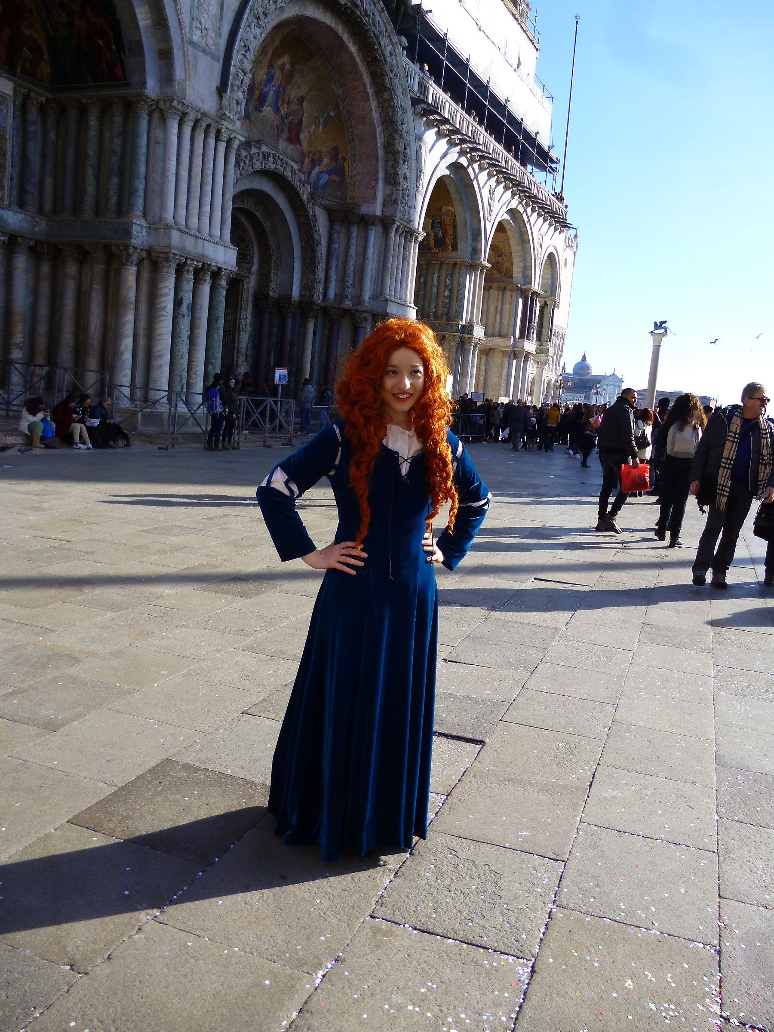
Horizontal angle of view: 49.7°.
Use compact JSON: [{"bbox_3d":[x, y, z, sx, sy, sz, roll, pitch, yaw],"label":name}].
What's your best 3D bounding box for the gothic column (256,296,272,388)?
[{"bbox_3d":[-4.310,-5.883,29.113,0.400,3.450,0.400,5,8,-1],"label":"gothic column"}]

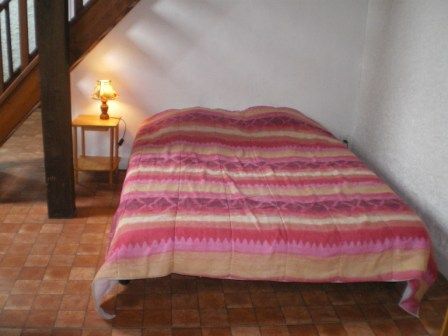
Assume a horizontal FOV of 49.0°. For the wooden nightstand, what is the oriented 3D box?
[{"bbox_3d":[-1.101,-0.150,4.304,0.382,0.539,0.317,1,19,-7],"label":"wooden nightstand"}]

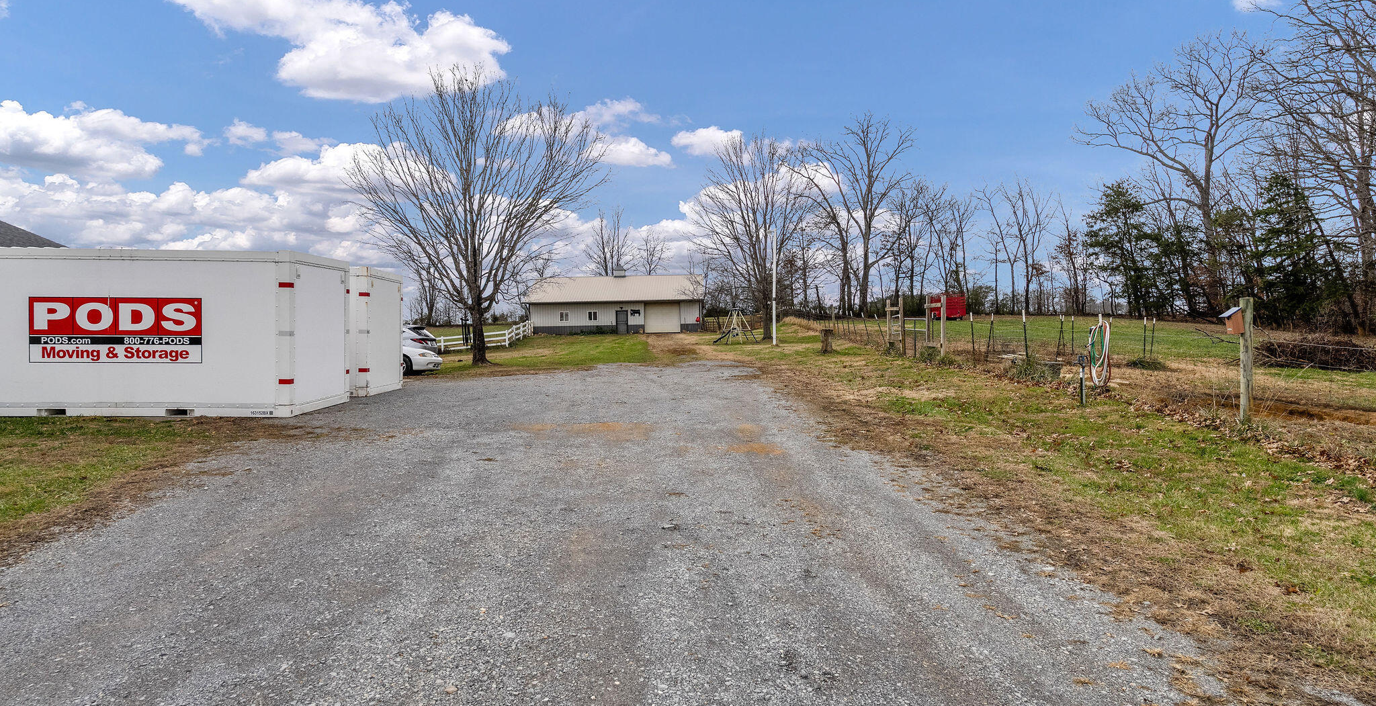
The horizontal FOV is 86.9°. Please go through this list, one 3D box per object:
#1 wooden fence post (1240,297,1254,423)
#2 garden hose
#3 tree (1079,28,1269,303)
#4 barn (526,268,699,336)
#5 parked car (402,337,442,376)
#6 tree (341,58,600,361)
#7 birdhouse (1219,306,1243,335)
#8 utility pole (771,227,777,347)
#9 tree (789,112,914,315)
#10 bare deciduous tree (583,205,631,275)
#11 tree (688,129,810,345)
[{"bbox_3d":[7.700,0.080,10.000,0.150,1.740,0.150,0,1,0],"label":"wooden fence post"},{"bbox_3d":[8.280,0.000,14.600,0.400,1.340,0.280,0,1,0],"label":"garden hose"},{"bbox_3d":[36.800,-13.500,55.000,12.800,21.400,12.400,0,1,0],"label":"tree"},{"bbox_3d":[-6.300,-4.800,67.500,15.200,6.000,12.600,0,1,0],"label":"barn"},{"bbox_3d":[-9.600,-0.050,21.800,4.550,1.400,1.720,0,1,0],"label":"parked car"},{"bbox_3d":[-6.950,-4.600,24.000,8.500,9.950,8.300,0,1,0],"label":"tree"},{"bbox_3d":[7.470,-0.450,9.980,0.240,0.400,0.180,0,1,0],"label":"birdhouse"},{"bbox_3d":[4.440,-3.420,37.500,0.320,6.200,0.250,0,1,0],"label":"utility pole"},{"bbox_3d":[17.600,-14.900,77.000,12.800,21.600,12.000,0,1,0],"label":"tree"},{"bbox_3d":[-9.700,-10.400,87.000,6.200,14.300,6.000,0,1,0],"label":"bare deciduous tree"},{"bbox_3d":[4.150,-7.550,47.000,7.800,13.500,7.600,0,1,0],"label":"tree"}]

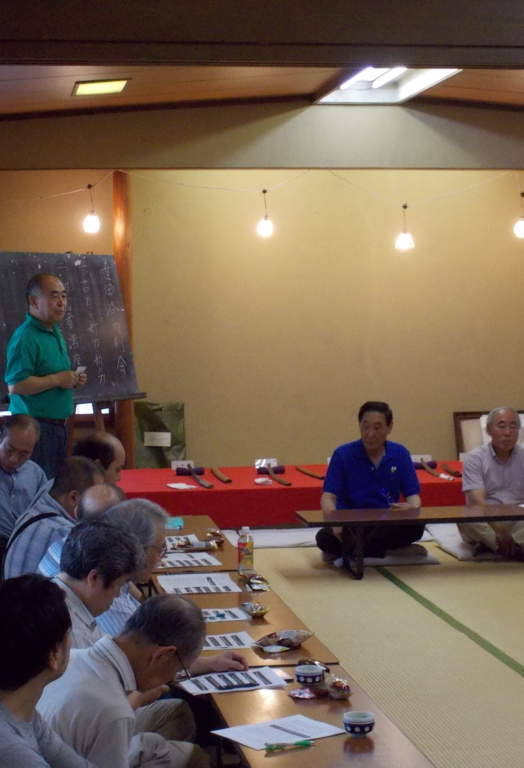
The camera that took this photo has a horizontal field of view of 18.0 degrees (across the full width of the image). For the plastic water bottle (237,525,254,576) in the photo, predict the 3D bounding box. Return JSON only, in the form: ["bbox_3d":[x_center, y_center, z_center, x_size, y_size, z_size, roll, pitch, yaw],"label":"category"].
[{"bbox_3d":[-0.066,0.700,6.999,0.066,0.200,0.066,-1,3,-8],"label":"plastic water bottle"}]

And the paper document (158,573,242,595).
[{"bbox_3d":[-0.259,0.815,6.783,0.297,0.008,0.425,-1,3,-9],"label":"paper document"}]

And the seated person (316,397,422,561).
[{"bbox_3d":[0.605,0.537,9.405,0.600,0.860,0.620,-1,3,-3],"label":"seated person"}]

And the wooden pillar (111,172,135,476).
[{"bbox_3d":[-0.996,-0.369,11.963,0.128,2.382,0.128,-1,3,-9],"label":"wooden pillar"}]

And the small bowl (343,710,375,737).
[{"bbox_3d":[0.255,0.910,4.415,0.086,0.058,0.086,-1,3,0],"label":"small bowl"}]

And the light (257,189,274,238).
[{"bbox_3d":[0.025,-1.218,11.789,0.118,0.335,0.118,-1,3,0],"label":"light"}]

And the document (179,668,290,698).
[{"bbox_3d":[-0.087,0.907,5.034,0.297,0.015,0.210,-2,3,-15],"label":"document"}]

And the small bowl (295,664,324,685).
[{"bbox_3d":[0.146,0.883,5.043,0.086,0.050,0.086,-1,3,0],"label":"small bowl"}]

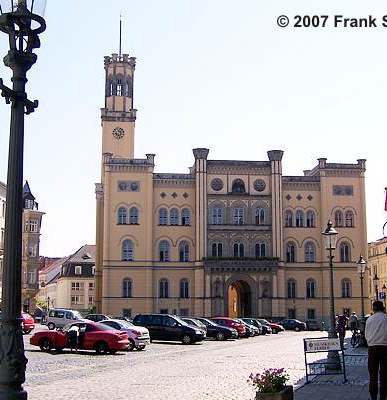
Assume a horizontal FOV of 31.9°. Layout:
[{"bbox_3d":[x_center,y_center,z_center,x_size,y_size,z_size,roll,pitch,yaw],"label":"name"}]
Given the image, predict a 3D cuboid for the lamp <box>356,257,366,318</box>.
[{"bbox_3d":[7.512,4.651,30.300,0.500,4.300,0.500,0,-9,0],"label":"lamp"}]

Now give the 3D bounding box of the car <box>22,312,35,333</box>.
[{"bbox_3d":[-12.848,8.832,48.500,1.700,1.480,4.000,5,-11,-30],"label":"car"}]

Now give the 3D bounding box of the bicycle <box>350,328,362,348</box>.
[{"bbox_3d":[8.033,6.848,33.600,0.600,1.030,1.720,-1,-9,7],"label":"bicycle"}]

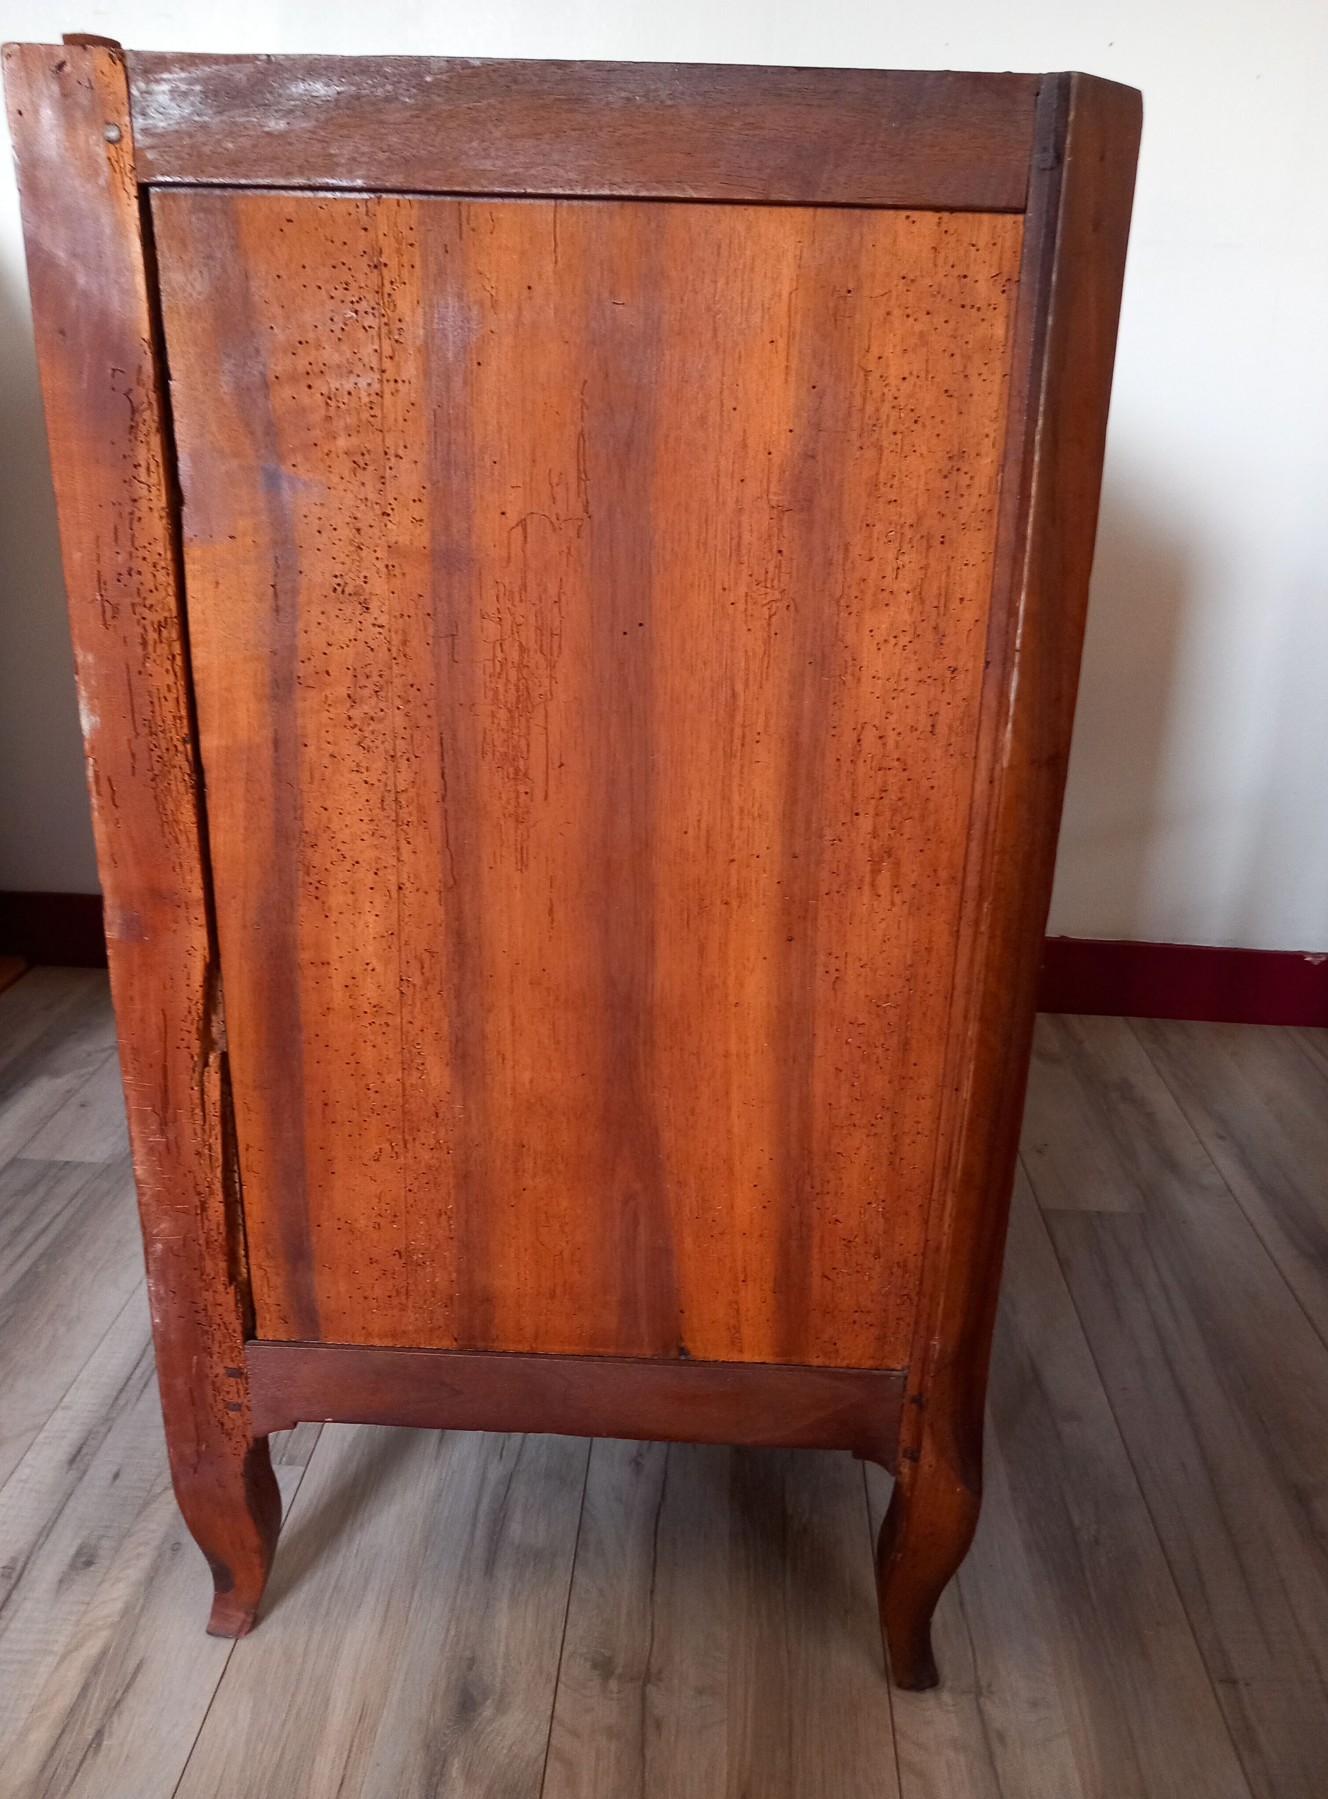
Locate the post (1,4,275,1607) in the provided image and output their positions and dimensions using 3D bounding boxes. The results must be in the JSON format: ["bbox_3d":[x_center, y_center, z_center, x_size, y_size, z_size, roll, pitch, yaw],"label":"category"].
[{"bbox_3d":[-0.243,0.049,0.713,0.050,0.830,0.053,2,20,1],"label":"post"}]

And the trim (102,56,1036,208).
[{"bbox_3d":[-0.032,-0.302,0.556,0.349,0.047,0.026,2,20,1],"label":"trim"}]

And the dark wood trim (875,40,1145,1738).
[{"bbox_3d":[0.160,0.064,0.707,0.052,0.831,0.055,2,20,1],"label":"dark wood trim"}]

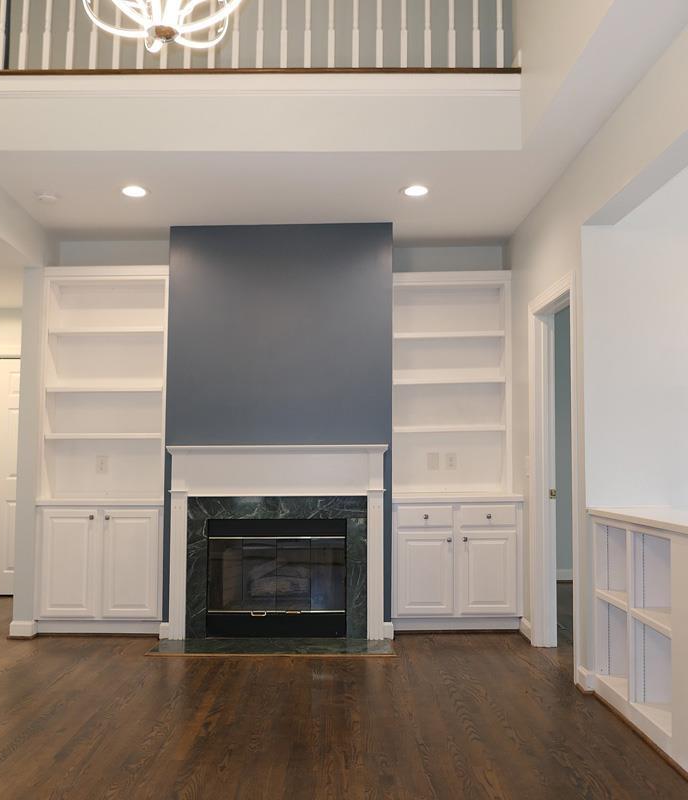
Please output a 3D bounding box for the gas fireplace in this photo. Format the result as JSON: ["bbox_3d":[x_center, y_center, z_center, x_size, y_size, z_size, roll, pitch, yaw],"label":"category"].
[{"bbox_3d":[-0.438,1.166,5.308,0.912,0.767,0.280,0,-3,0],"label":"gas fireplace"}]

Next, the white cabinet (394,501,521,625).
[{"bbox_3d":[0.744,1.066,5.550,0.860,0.768,0.600,0,-3,0],"label":"white cabinet"}]

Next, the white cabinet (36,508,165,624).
[{"bbox_3d":[-1.590,1.068,5.383,0.834,0.737,0.430,0,-3,0],"label":"white cabinet"}]

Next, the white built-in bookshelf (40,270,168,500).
[{"bbox_3d":[-1.591,-0.101,5.498,0.841,1.568,0.340,0,-3,0],"label":"white built-in bookshelf"}]

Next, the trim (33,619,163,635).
[{"bbox_3d":[-1.602,1.488,5.233,0.800,0.093,0.030,0,-3,0],"label":"trim"}]

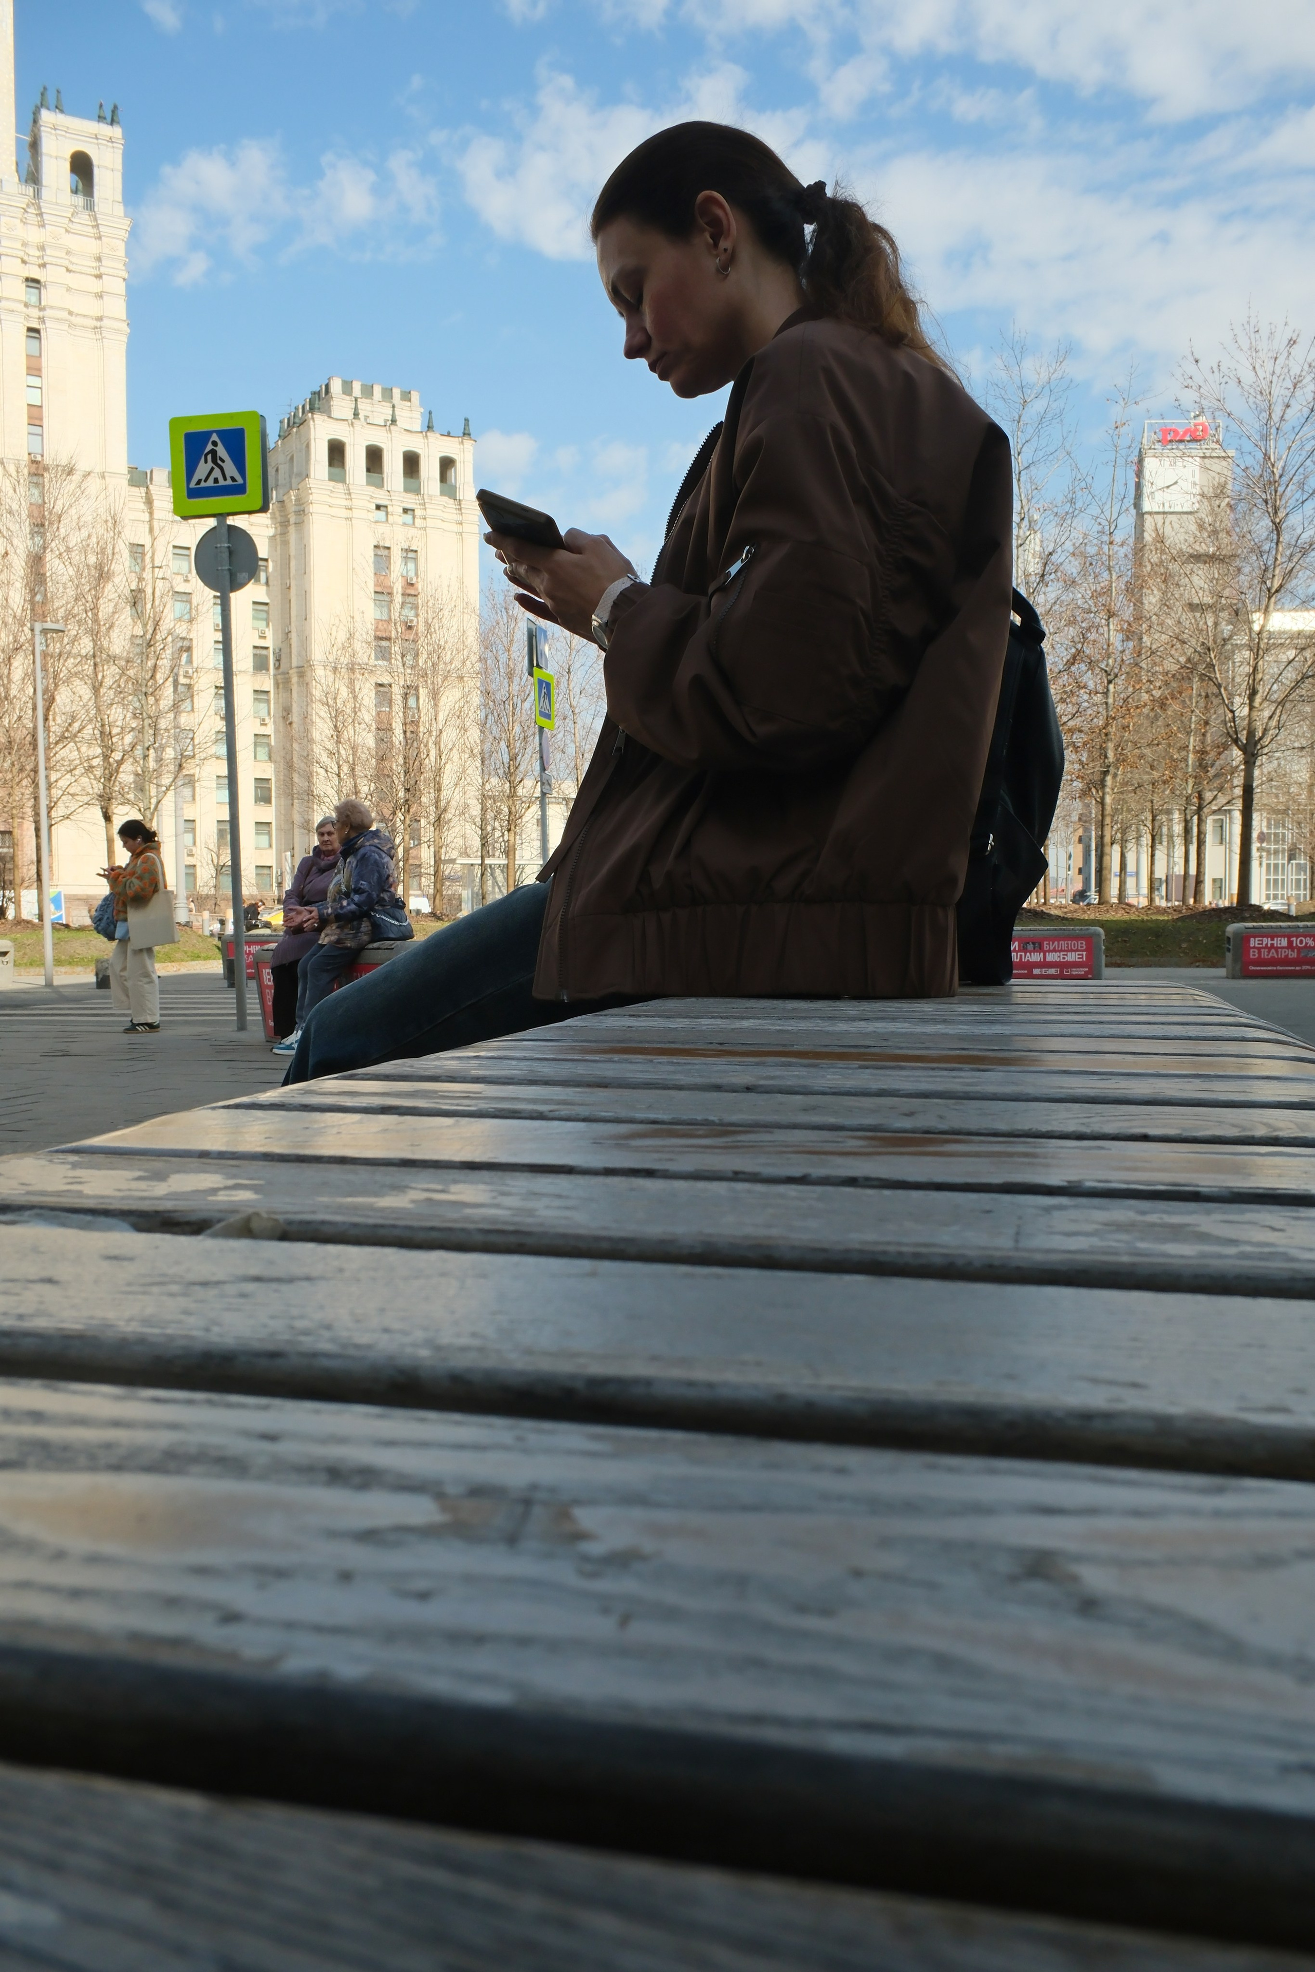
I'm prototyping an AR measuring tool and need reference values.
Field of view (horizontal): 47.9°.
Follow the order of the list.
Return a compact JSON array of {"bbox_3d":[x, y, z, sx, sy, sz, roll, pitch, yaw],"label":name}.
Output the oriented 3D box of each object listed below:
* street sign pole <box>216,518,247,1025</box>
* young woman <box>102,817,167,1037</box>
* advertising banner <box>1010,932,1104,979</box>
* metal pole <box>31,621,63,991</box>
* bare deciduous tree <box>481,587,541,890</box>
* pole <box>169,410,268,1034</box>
[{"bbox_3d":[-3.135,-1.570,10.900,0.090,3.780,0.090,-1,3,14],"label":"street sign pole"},{"bbox_3d":[-3.886,-0.447,11.000,0.500,1.580,0.500,-1,3,-17],"label":"young woman"},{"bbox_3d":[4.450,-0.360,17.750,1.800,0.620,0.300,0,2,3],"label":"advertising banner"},{"bbox_3d":[-8.296,-2.460,20.100,0.420,4.950,0.170,-1,3,-16],"label":"metal pole"},{"bbox_3d":[-3.564,-5.832,36.000,1.800,8.100,1.800,-1,2,0],"label":"bare deciduous tree"},{"bbox_3d":[-3.145,-1.918,10.870,0.720,4.520,0.200,-1,3,14],"label":"pole"}]

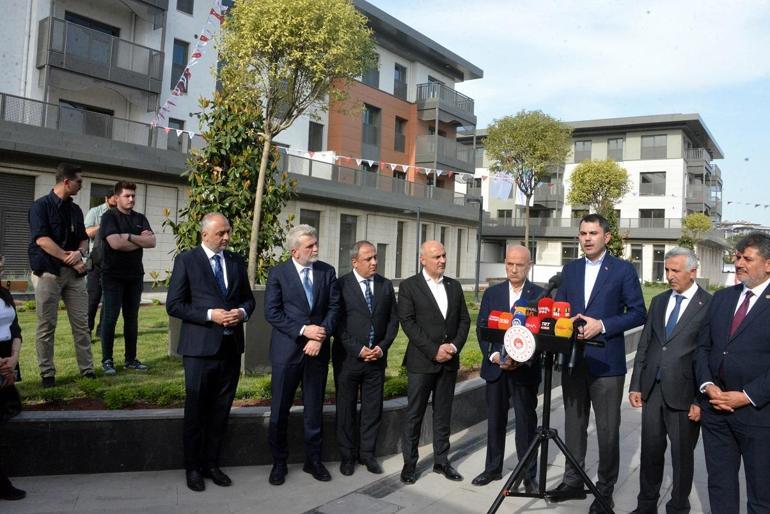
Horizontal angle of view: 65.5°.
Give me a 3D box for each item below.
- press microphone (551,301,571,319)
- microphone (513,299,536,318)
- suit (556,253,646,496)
[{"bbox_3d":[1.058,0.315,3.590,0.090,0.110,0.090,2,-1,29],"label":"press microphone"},{"bbox_3d":[0.827,0.305,3.550,0.120,0.130,0.110,2,0,21],"label":"microphone"},{"bbox_3d":[1.385,0.755,3.850,0.560,1.560,0.380,2,0,42],"label":"suit"}]

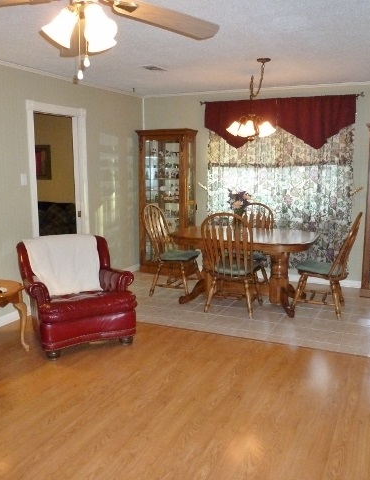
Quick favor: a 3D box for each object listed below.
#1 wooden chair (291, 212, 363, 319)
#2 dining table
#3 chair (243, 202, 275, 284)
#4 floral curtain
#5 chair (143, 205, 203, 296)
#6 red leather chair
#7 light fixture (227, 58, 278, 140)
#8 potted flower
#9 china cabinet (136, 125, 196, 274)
[{"bbox_3d":[1.461,0.215,4.569,0.630,1.040,0.500,6,11,33],"label":"wooden chair"},{"bbox_3d":[0.666,0.305,4.928,1.630,0.756,1.050,4,10,25],"label":"dining table"},{"bbox_3d":[0.768,0.110,5.238,0.500,1.040,0.620,4,10,25],"label":"chair"},{"bbox_3d":[1.149,-0.612,5.609,1.840,1.840,0.110,4,10,25],"label":"floral curtain"},{"bbox_3d":[-0.133,0.106,5.295,0.630,1.040,0.500,2,10,17],"label":"chair"},{"bbox_3d":[-0.963,0.426,3.929,0.840,0.870,0.880,-4,10,-23],"label":"red leather chair"},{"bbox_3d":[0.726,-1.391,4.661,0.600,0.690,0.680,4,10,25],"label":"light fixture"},{"bbox_3d":[0.593,-0.316,4.903,0.260,0.480,0.260,4,10,25],"label":"potted flower"},{"bbox_3d":[-0.242,-0.493,6.175,0.755,1.940,0.380,4,10,25],"label":"china cabinet"}]

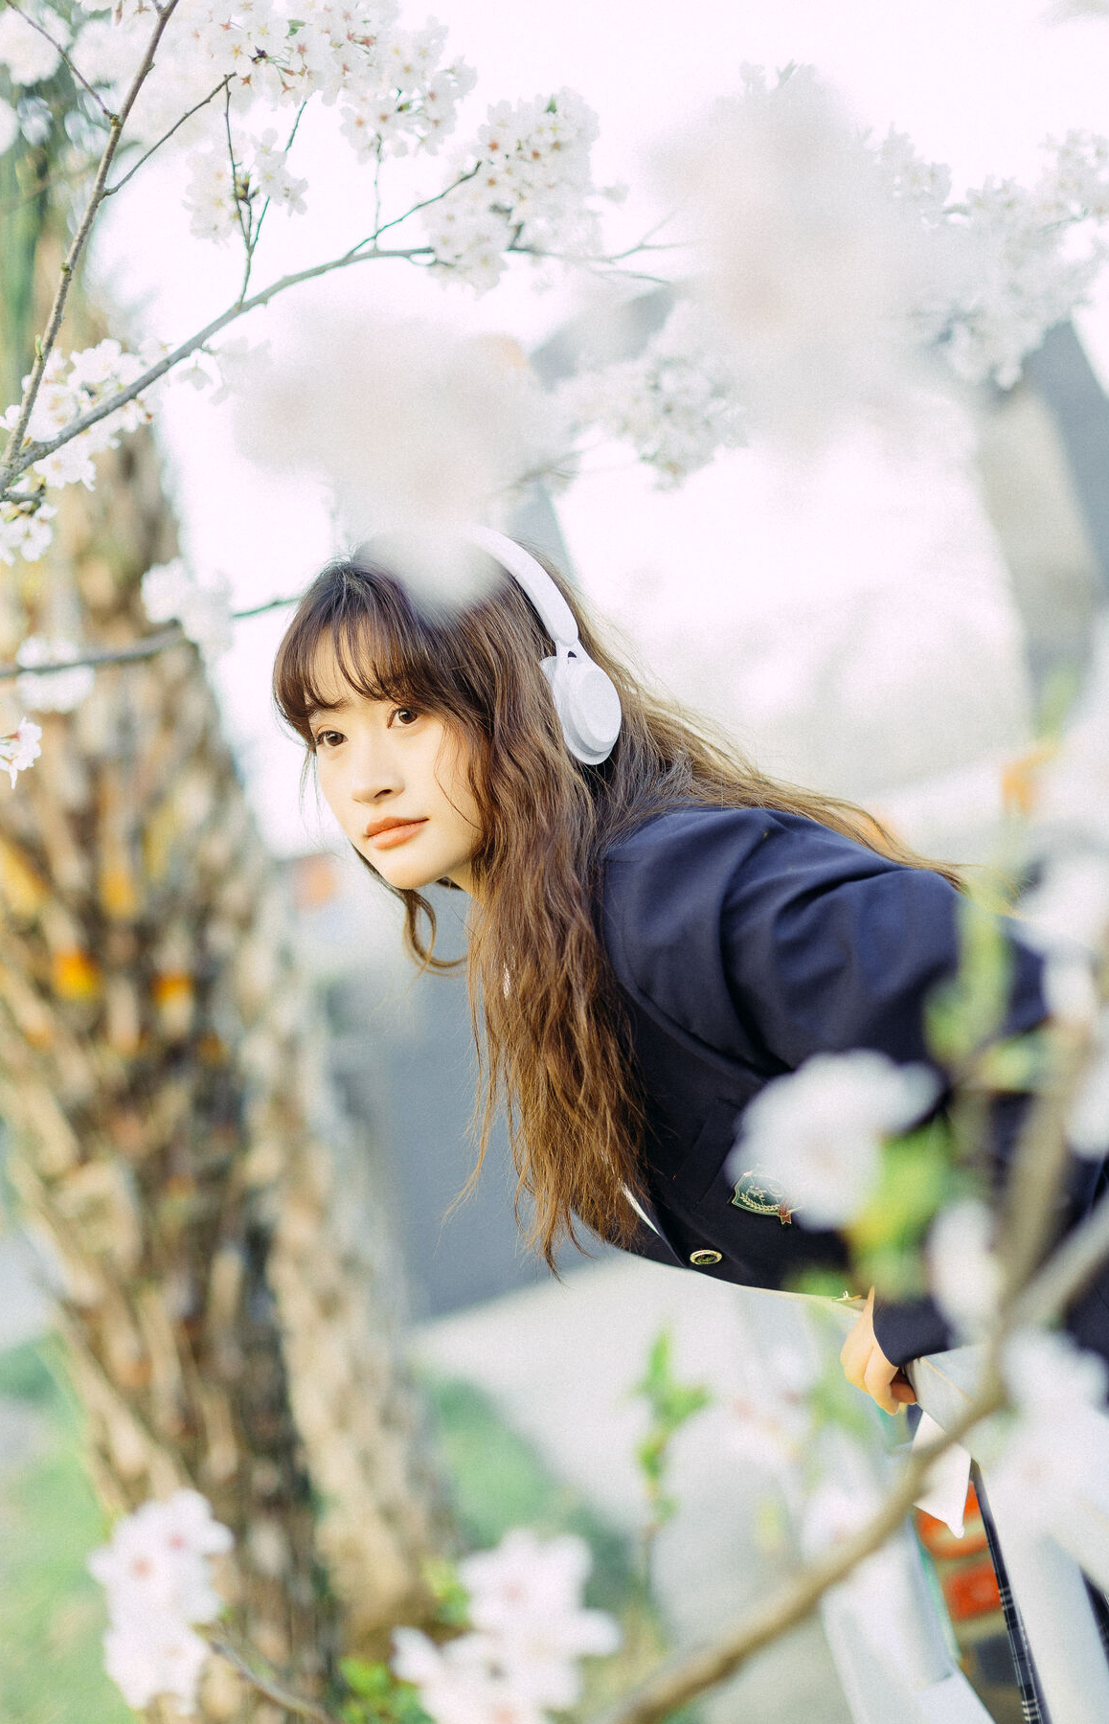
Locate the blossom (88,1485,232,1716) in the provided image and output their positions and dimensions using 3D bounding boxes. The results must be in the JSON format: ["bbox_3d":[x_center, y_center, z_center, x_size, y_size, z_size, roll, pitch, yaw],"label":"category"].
[{"bbox_3d":[-0.141,0.269,0.870,0.057,0.077,0.055,-17,2,0],"label":"blossom"}]

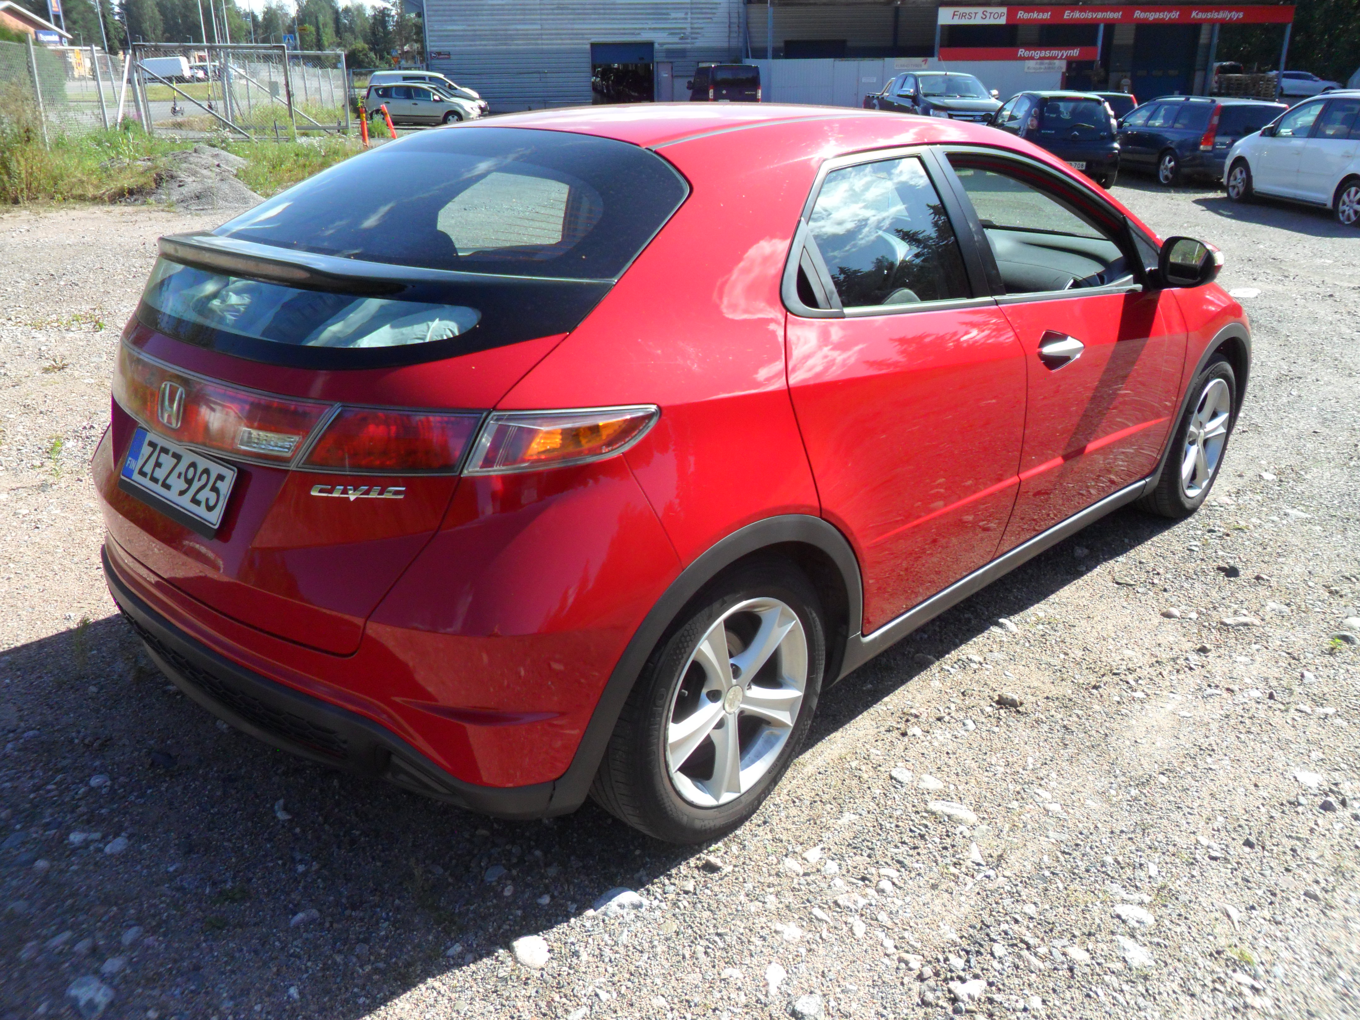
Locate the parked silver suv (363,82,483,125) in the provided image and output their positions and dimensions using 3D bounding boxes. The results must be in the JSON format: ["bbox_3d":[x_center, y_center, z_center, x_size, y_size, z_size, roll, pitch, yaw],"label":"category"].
[{"bbox_3d":[-9.160,-14.550,38.250,4.100,1.550,1.700,0,20,0],"label":"parked silver suv"}]

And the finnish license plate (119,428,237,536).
[{"bbox_3d":[-0.980,-0.062,2.055,0.445,0.130,0.020,17,-1,40],"label":"finnish license plate"}]

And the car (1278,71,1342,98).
[{"bbox_3d":[36.851,-25.272,63.000,4.550,1.470,1.820,6,21,19],"label":"car"}]

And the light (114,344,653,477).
[{"bbox_3d":[-0.797,-0.272,2.217,1.550,0.165,0.580,19,28,40],"label":"light"}]

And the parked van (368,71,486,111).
[{"bbox_3d":[-9.720,-16.000,41.300,4.500,1.900,1.830,0,20,0],"label":"parked van"}]

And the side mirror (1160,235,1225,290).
[{"bbox_3d":[1.587,-0.768,3.298,0.200,0.150,0.120,19,28,40],"label":"side mirror"}]

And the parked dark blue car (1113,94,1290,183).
[{"bbox_3d":[9.220,-6.800,19.500,1.810,1.520,4.710,-2,20,-4],"label":"parked dark blue car"}]

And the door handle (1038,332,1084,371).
[{"bbox_3d":[1.039,-0.436,2.893,0.050,0.115,0.240,19,28,40],"label":"door handle"}]

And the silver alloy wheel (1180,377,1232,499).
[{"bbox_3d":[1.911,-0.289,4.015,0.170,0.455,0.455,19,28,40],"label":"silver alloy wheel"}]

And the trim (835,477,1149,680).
[{"bbox_3d":[0.973,0.125,3.045,0.085,0.130,1.800,17,26,40],"label":"trim"}]

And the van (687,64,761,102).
[{"bbox_3d":[1.662,-16.066,41.115,1.920,1.970,4.900,-3,21,-8],"label":"van"}]

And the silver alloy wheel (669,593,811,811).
[{"bbox_3d":[0.071,0.382,2.252,0.170,0.455,0.455,19,28,40],"label":"silver alloy wheel"}]

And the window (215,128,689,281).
[{"bbox_3d":[-0.553,-0.670,2.341,1.280,0.130,0.510,19,56,40],"label":"window"}]

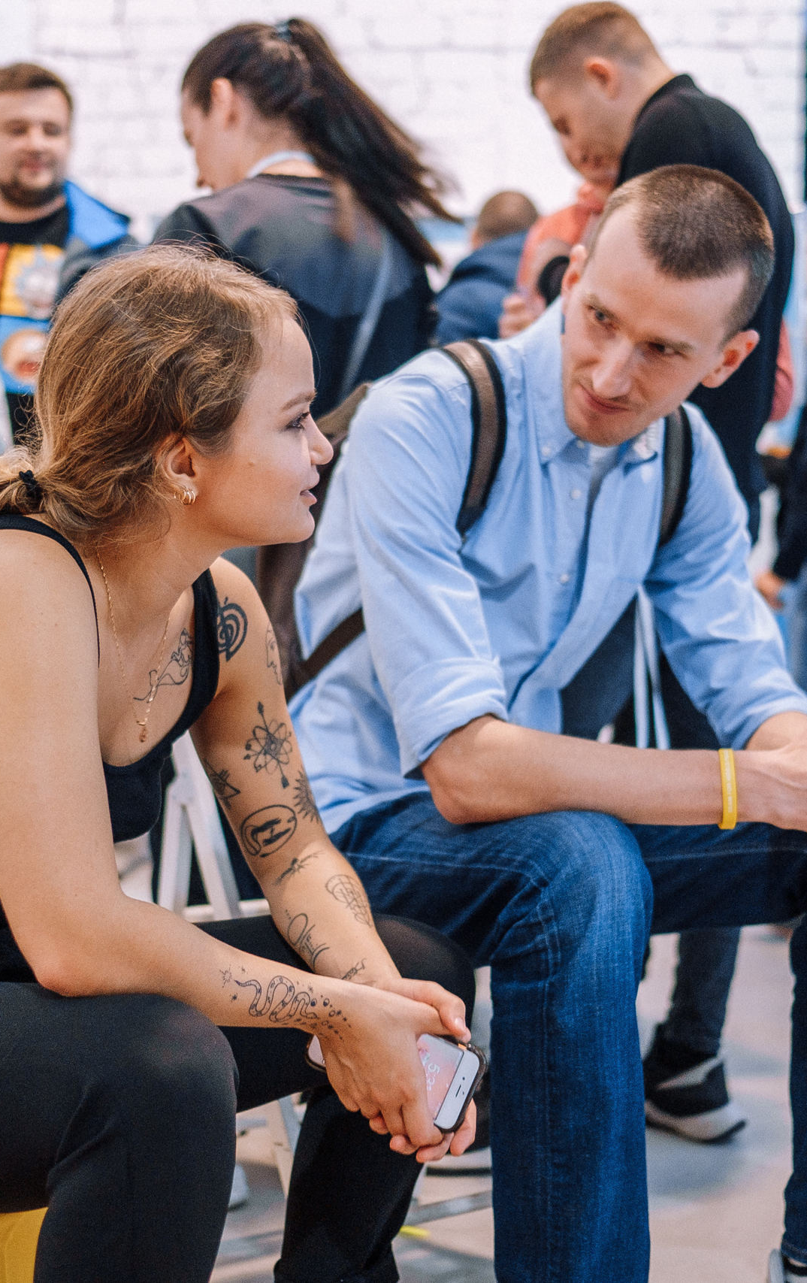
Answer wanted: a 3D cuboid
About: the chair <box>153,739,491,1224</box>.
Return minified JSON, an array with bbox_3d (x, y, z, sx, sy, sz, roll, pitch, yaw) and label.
[{"bbox_3d":[-0.031,0.351,2.220,0.450,0.800,0.480,0,2,-37],"label":"chair"}]

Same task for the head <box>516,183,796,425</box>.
[{"bbox_3d":[0.224,-0.282,1.570,0.175,0.245,0.215,27,37,16],"label":"head"}]

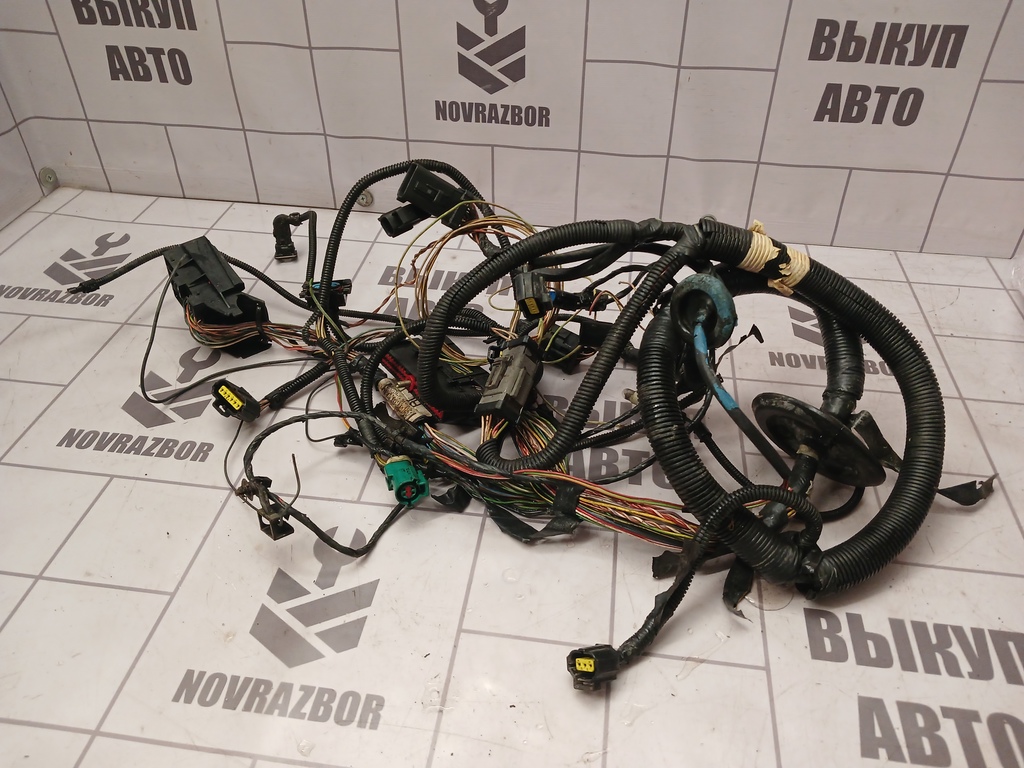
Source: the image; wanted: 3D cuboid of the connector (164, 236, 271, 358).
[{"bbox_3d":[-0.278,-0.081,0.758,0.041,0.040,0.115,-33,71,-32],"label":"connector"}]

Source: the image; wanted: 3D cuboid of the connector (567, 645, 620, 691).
[{"bbox_3d":[0.050,0.172,0.486,0.020,0.021,0.024,-11,-12,37],"label":"connector"}]

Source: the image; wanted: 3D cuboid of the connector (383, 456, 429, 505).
[{"bbox_3d":[-0.080,0.071,0.595,0.029,0.022,0.041,-2,23,-17],"label":"connector"}]

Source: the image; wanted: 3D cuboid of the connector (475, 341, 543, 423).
[{"bbox_3d":[-0.001,-0.001,0.668,0.033,0.021,0.068,-17,41,44],"label":"connector"}]

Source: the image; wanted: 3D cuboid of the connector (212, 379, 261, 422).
[{"bbox_3d":[-0.235,0.014,0.674,0.033,0.021,0.022,37,5,9],"label":"connector"}]

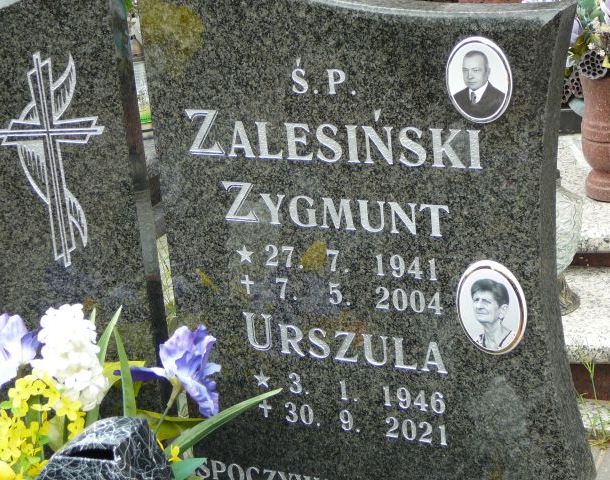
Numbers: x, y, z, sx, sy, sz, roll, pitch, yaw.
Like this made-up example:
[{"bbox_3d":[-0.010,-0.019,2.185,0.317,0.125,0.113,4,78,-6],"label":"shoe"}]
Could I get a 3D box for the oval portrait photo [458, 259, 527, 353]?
[{"bbox_3d":[0.226,0.085,1.746,0.094,0.124,0.011,5,21,28],"label":"oval portrait photo"}]

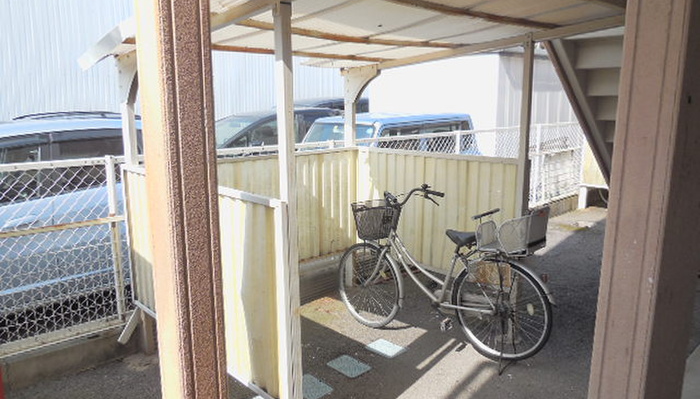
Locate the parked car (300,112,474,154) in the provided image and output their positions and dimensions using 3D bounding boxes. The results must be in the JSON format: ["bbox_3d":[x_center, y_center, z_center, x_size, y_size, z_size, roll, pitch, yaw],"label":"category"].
[{"bbox_3d":[0.358,-0.453,7.124,1.520,1.540,3.500,10,15,43],"label":"parked car"}]

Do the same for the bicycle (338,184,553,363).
[{"bbox_3d":[0.553,0.494,3.539,1.810,1.100,0.560,9,15,41],"label":"bicycle"}]

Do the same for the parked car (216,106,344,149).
[{"bbox_3d":[-1.584,-0.875,9.353,1.700,1.540,4.400,10,15,43],"label":"parked car"}]

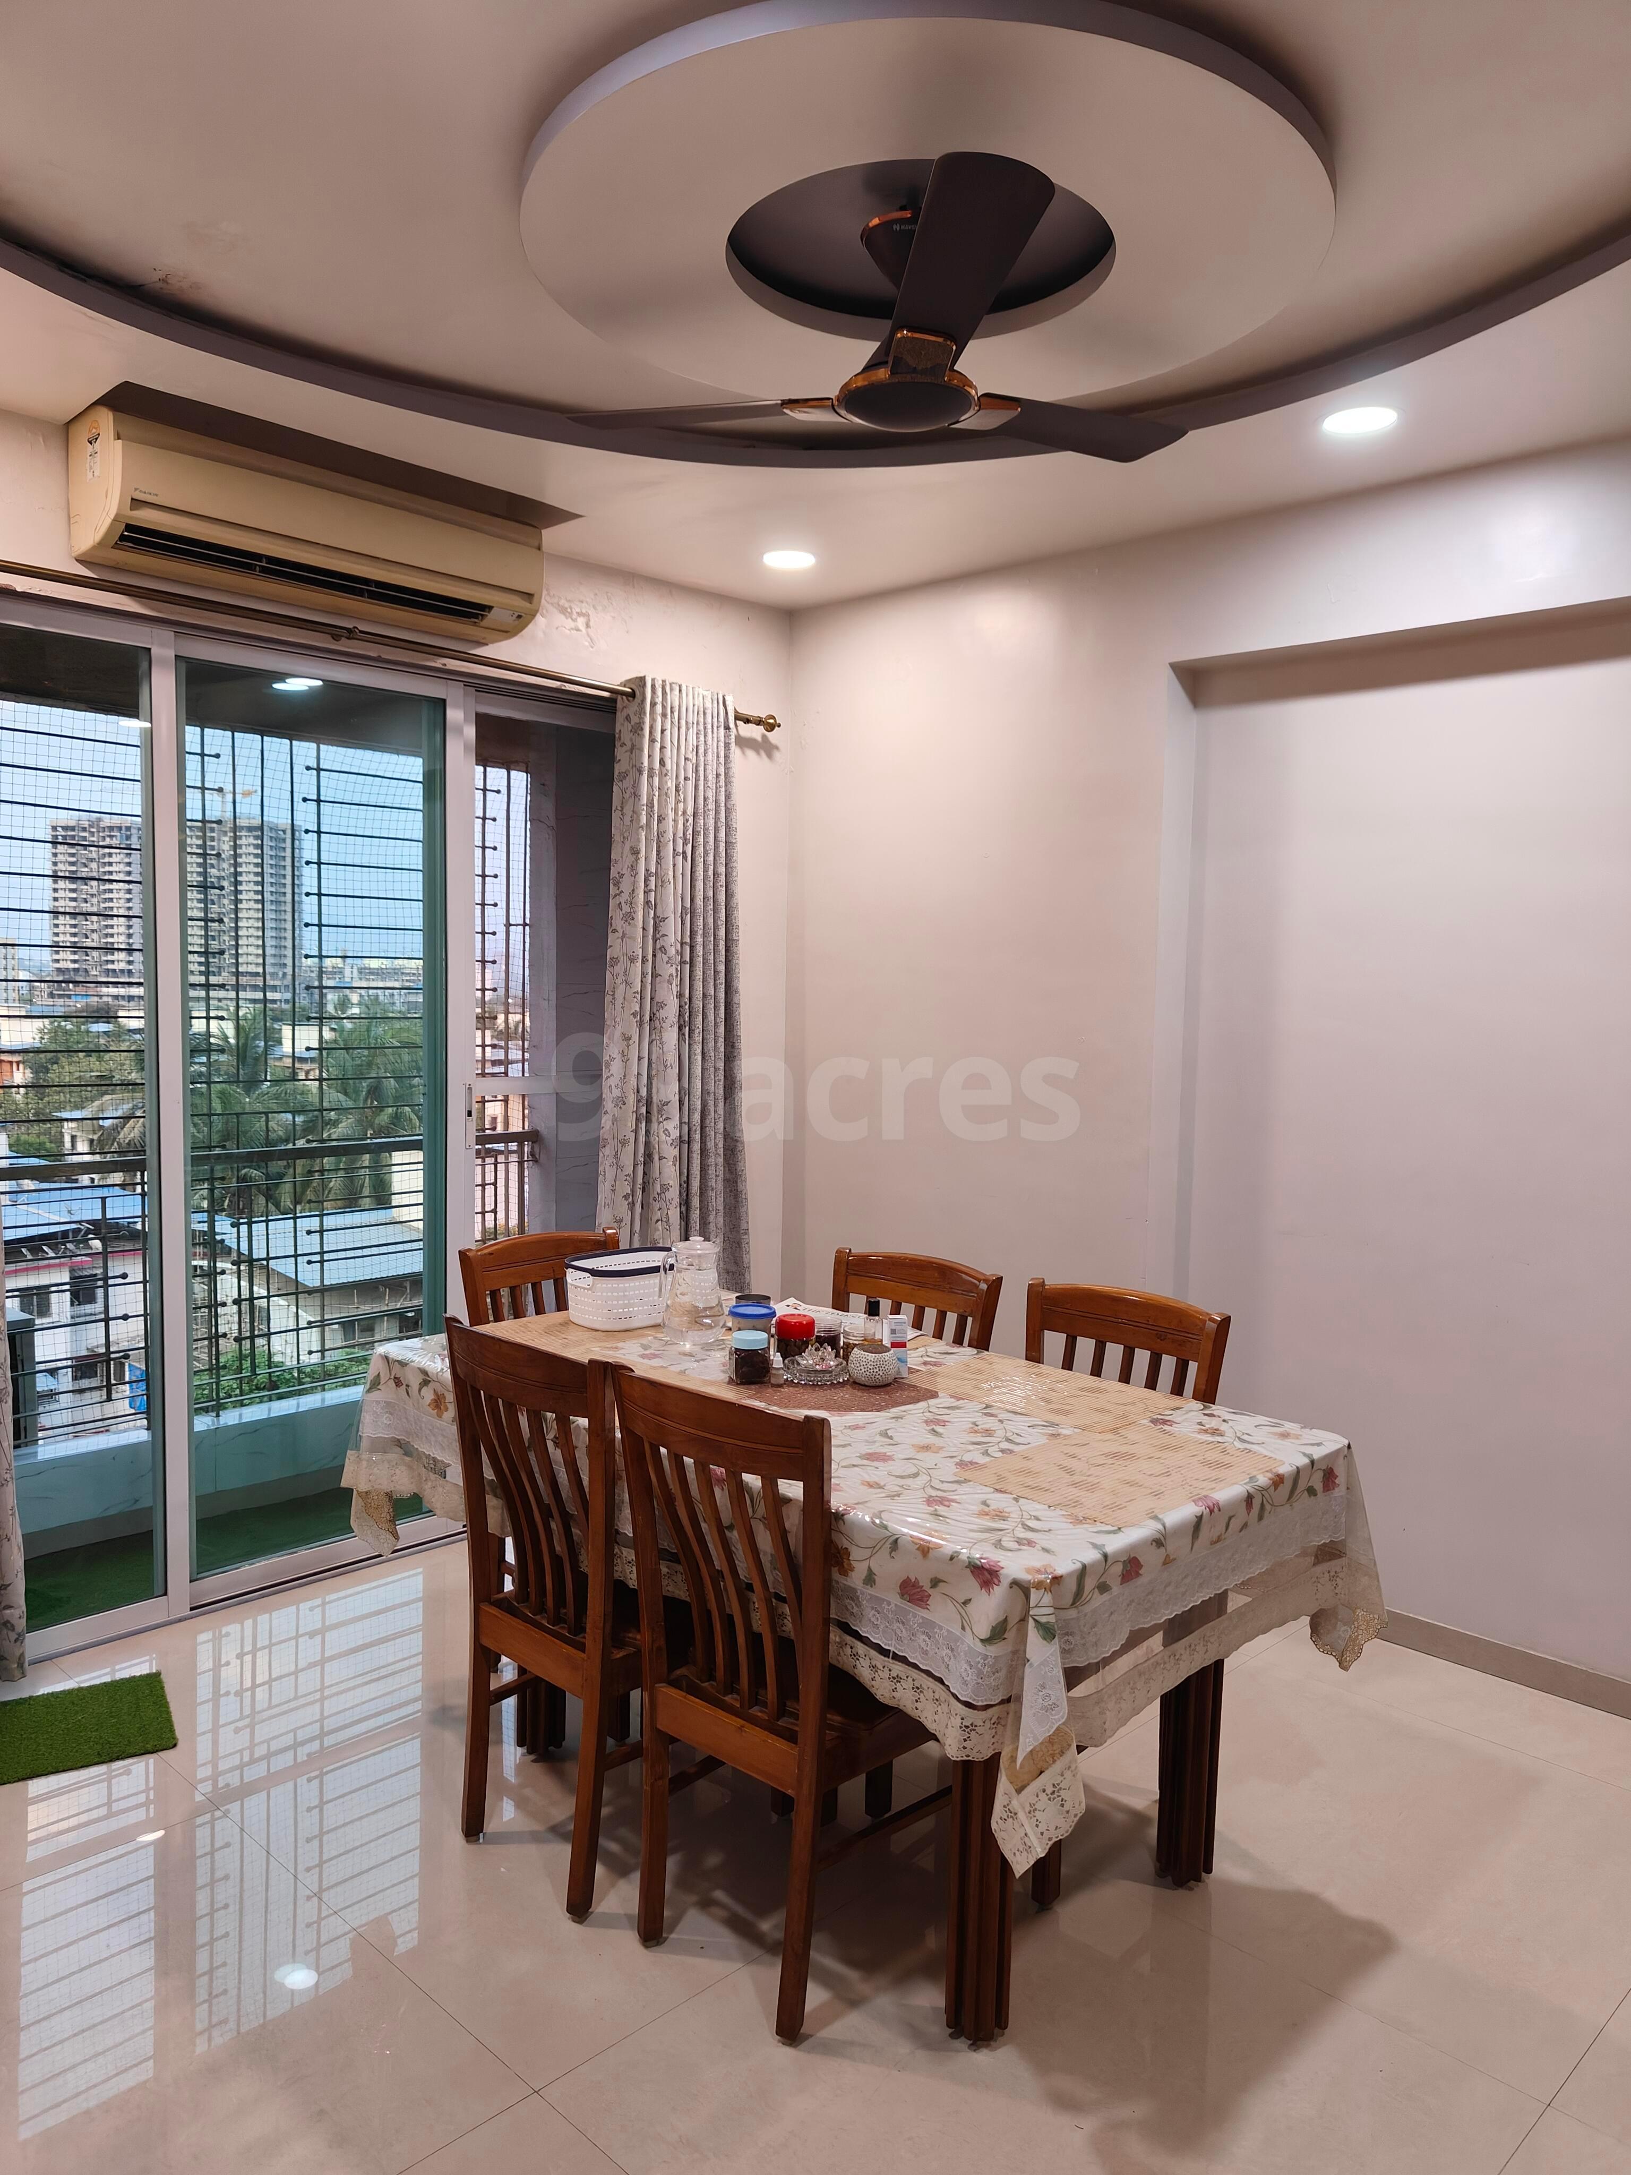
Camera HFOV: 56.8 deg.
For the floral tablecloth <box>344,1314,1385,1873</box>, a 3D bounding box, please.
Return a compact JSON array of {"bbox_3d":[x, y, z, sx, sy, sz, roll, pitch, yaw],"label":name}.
[{"bbox_3d":[0.013,0.733,2.775,1.700,0.370,0.980,5,6,44],"label":"floral tablecloth"}]

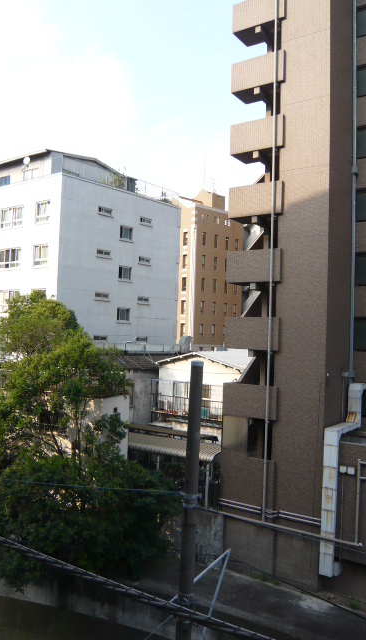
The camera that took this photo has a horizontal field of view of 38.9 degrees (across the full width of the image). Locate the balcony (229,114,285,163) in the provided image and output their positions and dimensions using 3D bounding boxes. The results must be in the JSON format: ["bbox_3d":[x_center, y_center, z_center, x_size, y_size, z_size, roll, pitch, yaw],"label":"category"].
[{"bbox_3d":[3.590,-7.976,23.079,2.537,1.380,1.400,0,-3,34],"label":"balcony"}]

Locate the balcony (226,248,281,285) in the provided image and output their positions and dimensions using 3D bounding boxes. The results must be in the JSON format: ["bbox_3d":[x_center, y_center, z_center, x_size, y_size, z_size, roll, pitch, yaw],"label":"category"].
[{"bbox_3d":[3.419,-2.250,22.850,2.537,1.380,1.400,0,-3,34],"label":"balcony"}]

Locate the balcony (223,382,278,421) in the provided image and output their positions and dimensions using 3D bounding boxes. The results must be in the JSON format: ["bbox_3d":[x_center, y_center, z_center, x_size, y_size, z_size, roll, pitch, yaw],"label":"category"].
[{"bbox_3d":[3.222,3.529,22.620,2.537,1.380,1.400,0,-3,34],"label":"balcony"}]

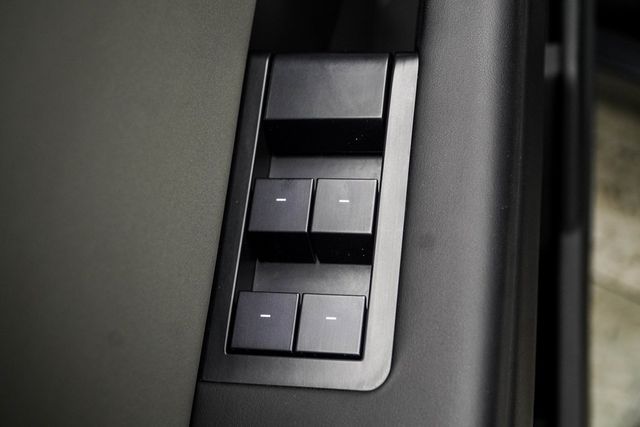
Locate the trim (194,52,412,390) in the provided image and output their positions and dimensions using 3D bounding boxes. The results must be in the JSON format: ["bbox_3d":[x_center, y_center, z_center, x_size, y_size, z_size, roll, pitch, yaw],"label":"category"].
[{"bbox_3d":[0.000,0.002,0.380,0.071,0.023,0.138,1,67,13],"label":"trim"}]

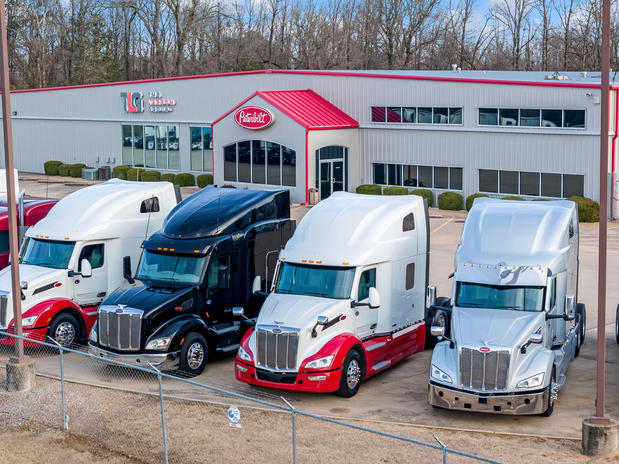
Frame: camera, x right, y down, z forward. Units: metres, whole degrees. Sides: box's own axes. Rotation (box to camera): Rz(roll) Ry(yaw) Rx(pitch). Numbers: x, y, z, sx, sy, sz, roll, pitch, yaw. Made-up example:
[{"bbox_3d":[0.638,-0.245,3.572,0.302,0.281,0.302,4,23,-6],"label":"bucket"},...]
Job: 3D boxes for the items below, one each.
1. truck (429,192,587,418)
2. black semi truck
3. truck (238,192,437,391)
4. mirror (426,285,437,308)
[{"bbox_3d":[4.575,1.321,27.665,2.650,3.880,8.200,3,9,17],"label":"truck"},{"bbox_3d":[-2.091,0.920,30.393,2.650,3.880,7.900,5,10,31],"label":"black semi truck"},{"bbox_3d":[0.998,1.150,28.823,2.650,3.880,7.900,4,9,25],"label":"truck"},{"bbox_3d":[2.529,1.356,25.910,0.220,0.480,0.170,3,9,17],"label":"mirror"}]

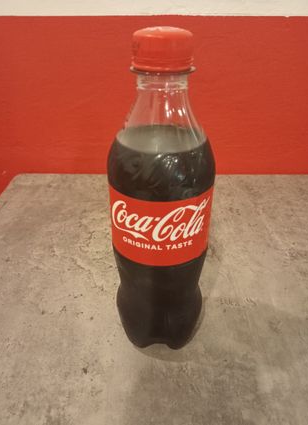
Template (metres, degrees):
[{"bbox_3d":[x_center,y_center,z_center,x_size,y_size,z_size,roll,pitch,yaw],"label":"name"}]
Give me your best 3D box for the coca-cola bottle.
[{"bbox_3d":[0.005,0.000,0.218,0.062,0.207,0.062,1,30,2],"label":"coca-cola bottle"}]

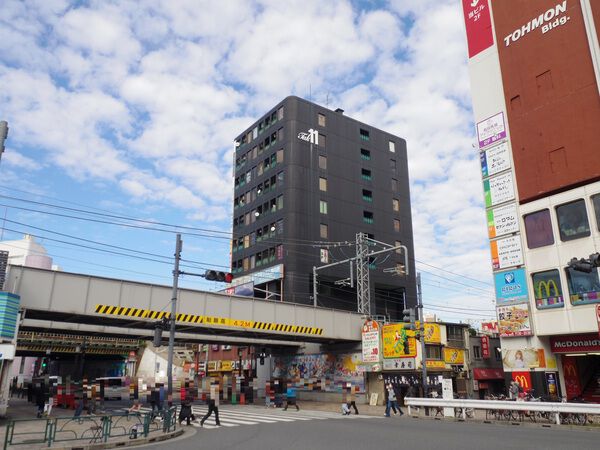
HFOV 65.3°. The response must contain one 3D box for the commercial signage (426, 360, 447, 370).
[{"bbox_3d":[9.944,10.251,34.321,2.441,0.523,0.120,13,-23,-33],"label":"commercial signage"}]

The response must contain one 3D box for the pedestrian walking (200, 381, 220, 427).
[{"bbox_3d":[-3.554,7.181,18.794,0.850,1.680,0.500,14,-22,-36],"label":"pedestrian walking"}]

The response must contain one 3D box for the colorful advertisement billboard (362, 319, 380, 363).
[{"bbox_3d":[5.596,9.162,36.887,0.180,3.214,1.987,14,-23,-34],"label":"colorful advertisement billboard"}]

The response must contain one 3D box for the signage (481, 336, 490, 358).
[{"bbox_3d":[11.824,7.741,29.831,0.220,1.413,0.550,15,-23,-36],"label":"signage"}]

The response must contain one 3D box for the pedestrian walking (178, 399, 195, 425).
[{"bbox_3d":[-4.399,6.931,18.254,0.580,1.640,0.500,15,-23,-36],"label":"pedestrian walking"}]

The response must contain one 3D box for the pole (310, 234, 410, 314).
[{"bbox_3d":[5.128,4.944,42.213,0.900,8.404,12.351,13,-22,-35],"label":"pole"}]

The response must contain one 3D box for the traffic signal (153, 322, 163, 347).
[{"bbox_3d":[-5.206,4.026,17.159,0.300,0.822,0.400,14,-23,-34],"label":"traffic signal"}]

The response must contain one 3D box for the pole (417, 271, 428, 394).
[{"bbox_3d":[6.591,6.167,24.907,0.260,7.400,0.260,17,-24,-42],"label":"pole"}]

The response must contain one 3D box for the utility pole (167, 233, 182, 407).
[{"bbox_3d":[-4.698,3.699,17.529,0.220,7.037,0.220,11,-22,-35],"label":"utility pole"}]

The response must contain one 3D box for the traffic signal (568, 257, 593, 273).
[{"bbox_3d":[10.427,1.521,17.365,1.150,0.420,0.450,13,-21,-33],"label":"traffic signal"}]

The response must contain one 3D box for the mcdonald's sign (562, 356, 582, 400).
[{"bbox_3d":[14.673,8.308,25.200,0.100,2.352,1.035,14,-23,-34],"label":"mcdonald's sign"}]

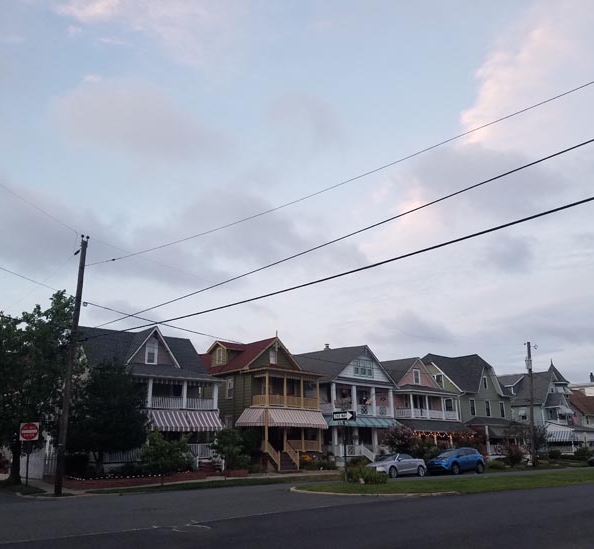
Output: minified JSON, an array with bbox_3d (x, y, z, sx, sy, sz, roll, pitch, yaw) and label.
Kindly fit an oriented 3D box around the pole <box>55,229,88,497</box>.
[{"bbox_3d":[-9.346,3.500,22.911,0.350,10.626,0.350,14,-23,-40],"label":"pole"}]

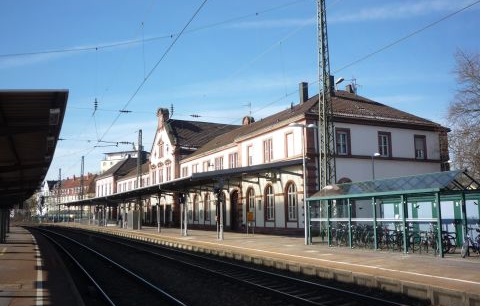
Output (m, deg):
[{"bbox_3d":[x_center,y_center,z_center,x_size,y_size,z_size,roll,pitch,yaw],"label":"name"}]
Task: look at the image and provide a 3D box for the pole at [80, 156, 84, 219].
[{"bbox_3d":[-35.100,8.186,99.070,0.720,15.100,0.720,5,-10,-31],"label":"pole"}]

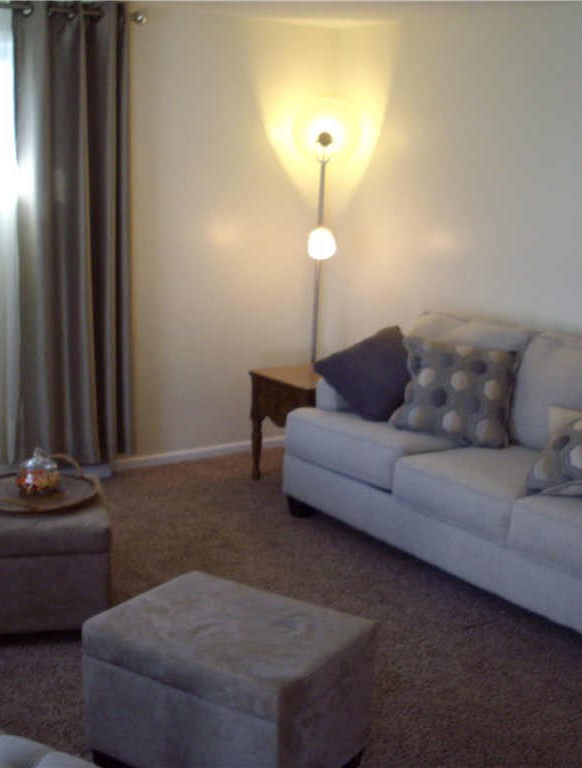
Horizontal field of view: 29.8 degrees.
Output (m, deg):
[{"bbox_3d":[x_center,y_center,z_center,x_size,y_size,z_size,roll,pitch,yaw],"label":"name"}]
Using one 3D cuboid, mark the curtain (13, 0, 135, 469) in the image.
[{"bbox_3d":[-1.061,-0.701,5.393,0.592,2.290,0.133,-6,13,-32],"label":"curtain"}]

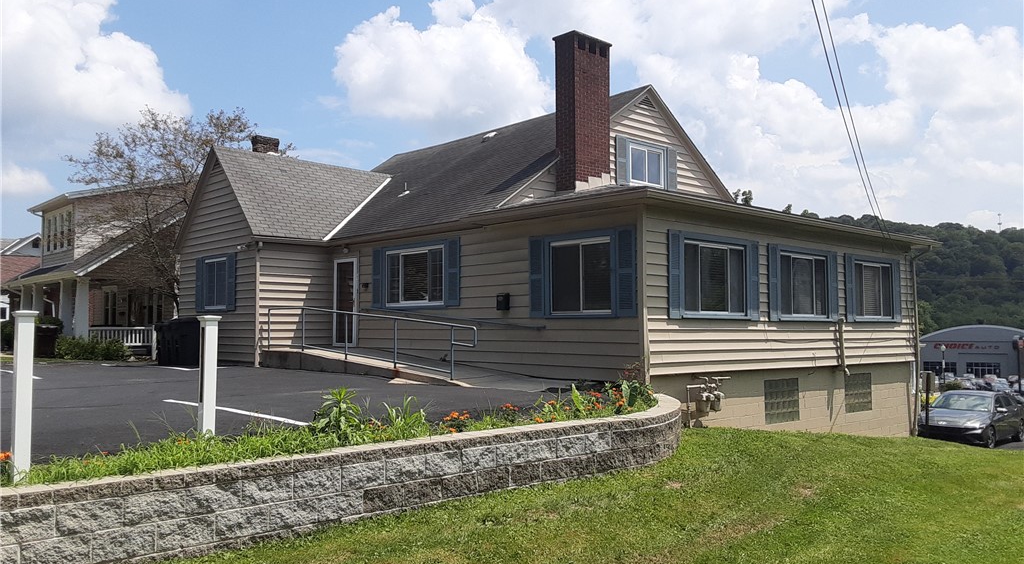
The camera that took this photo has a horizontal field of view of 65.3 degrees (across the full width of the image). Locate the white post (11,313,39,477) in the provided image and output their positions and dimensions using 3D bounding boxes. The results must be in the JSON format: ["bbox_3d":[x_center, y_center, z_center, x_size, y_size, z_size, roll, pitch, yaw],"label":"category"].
[{"bbox_3d":[-3.413,0.807,5.564,0.135,1.210,0.135,3,-5,-42],"label":"white post"}]

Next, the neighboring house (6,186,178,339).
[{"bbox_3d":[-13.730,-0.680,35.957,13.292,7.619,10.694,3,-5,-43],"label":"neighboring house"}]

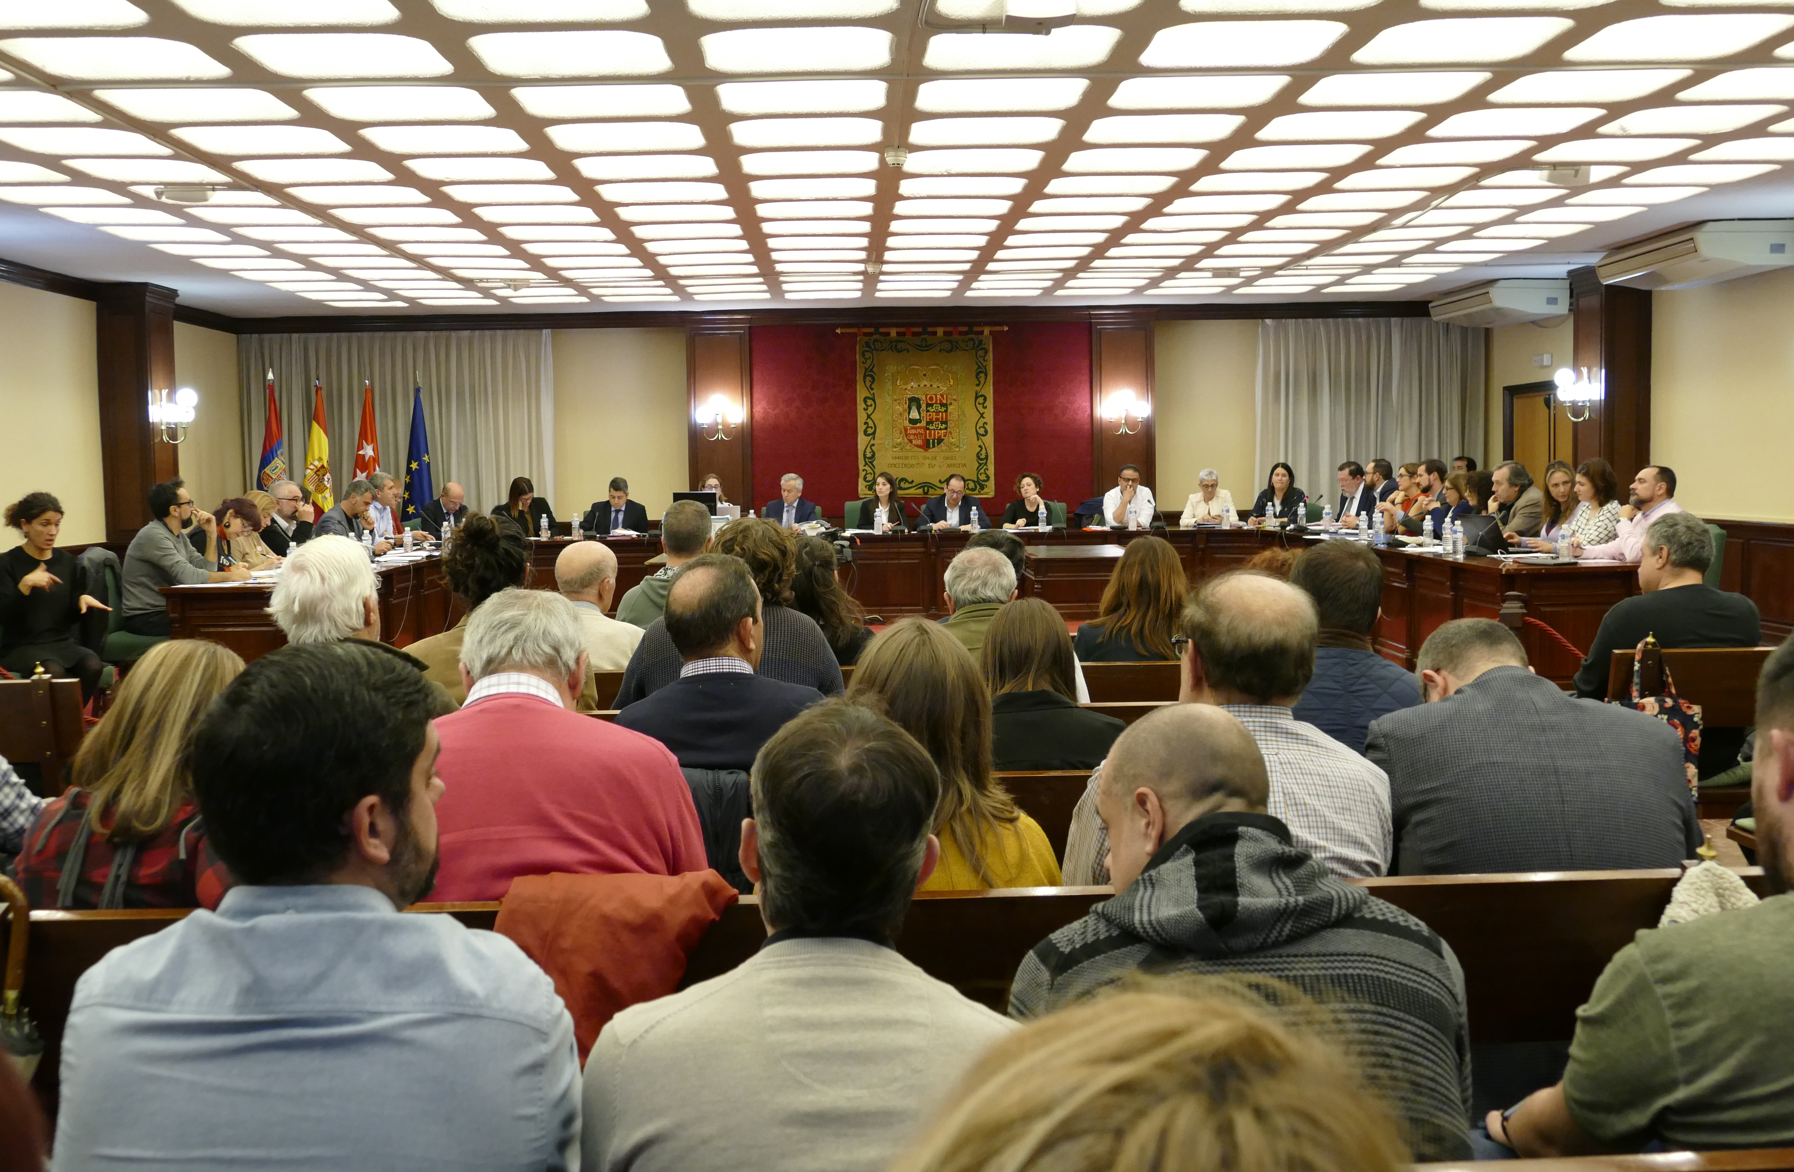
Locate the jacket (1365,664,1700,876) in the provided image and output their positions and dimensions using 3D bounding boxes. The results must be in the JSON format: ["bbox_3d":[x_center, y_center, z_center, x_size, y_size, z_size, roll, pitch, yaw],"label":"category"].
[{"bbox_3d":[0.980,0.452,2.789,0.530,0.660,0.460,-1,4,-2],"label":"jacket"}]

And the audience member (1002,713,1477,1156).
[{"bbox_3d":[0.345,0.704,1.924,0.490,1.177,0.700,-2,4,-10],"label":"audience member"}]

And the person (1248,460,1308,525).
[{"bbox_3d":[3.275,-0.435,15.366,0.500,1.253,0.780,-1,4,7],"label":"person"}]

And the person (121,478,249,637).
[{"bbox_3d":[-3.951,0.067,10.060,0.820,1.330,0.500,-1,4,0],"label":"person"}]

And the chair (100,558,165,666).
[{"bbox_3d":[-4.103,0.260,10.018,0.610,1.000,0.540,-1,4,-2],"label":"chair"}]

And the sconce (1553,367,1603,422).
[{"bbox_3d":[5.163,-1.458,13.671,0.270,0.430,0.400,-1,4,-2],"label":"sconce"}]

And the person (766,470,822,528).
[{"bbox_3d":[-0.857,-0.271,14.796,0.500,1.290,0.750,-1,4,-2],"label":"person"}]

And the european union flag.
[{"bbox_3d":[-4.244,-1.082,15.888,0.300,1.380,0.220,-1,4,-2],"label":"european union flag"}]

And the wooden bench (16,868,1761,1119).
[{"bbox_3d":[-0.062,0.825,2.662,2.510,0.850,0.520,-1,4,-2],"label":"wooden bench"}]

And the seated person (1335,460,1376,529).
[{"bbox_3d":[3.768,-0.392,14.632,0.760,1.248,0.500,-5,5,-43],"label":"seated person"}]

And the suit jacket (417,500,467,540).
[{"bbox_3d":[-3.830,-0.430,15.243,0.480,0.594,0.420,-2,4,-13],"label":"suit jacket"}]

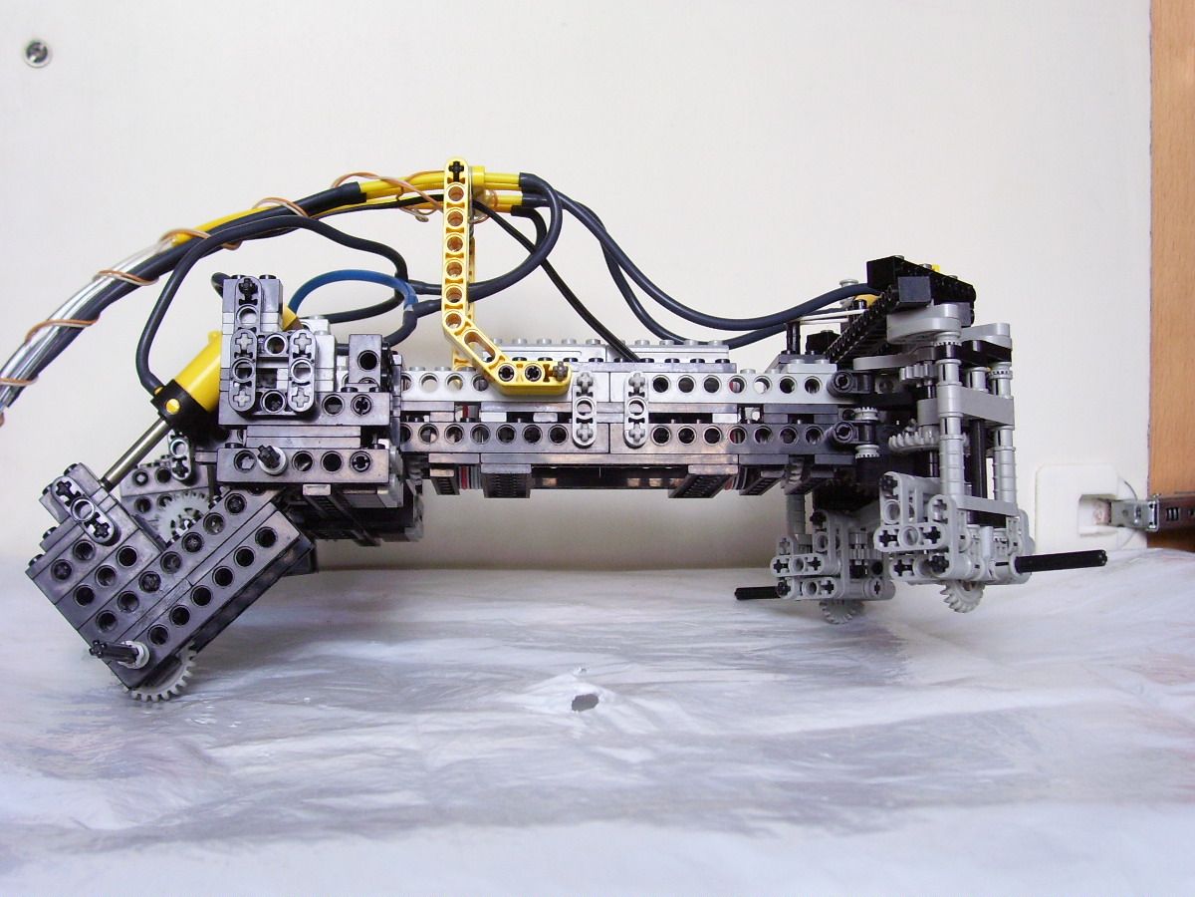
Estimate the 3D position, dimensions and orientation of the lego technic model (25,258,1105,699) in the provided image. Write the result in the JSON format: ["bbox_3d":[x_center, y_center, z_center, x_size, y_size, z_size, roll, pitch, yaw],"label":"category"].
[{"bbox_3d":[-0.003,0.004,0.474,0.317,0.136,0.165,0,1,-3],"label":"lego technic model"}]

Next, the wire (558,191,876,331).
[{"bbox_3d":[0.040,-0.062,0.485,0.108,0.047,0.025,0,1,0],"label":"wire"}]

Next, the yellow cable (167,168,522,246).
[{"bbox_3d":[-0.083,-0.079,0.475,0.117,0.027,0.022,0,1,0],"label":"yellow cable"}]

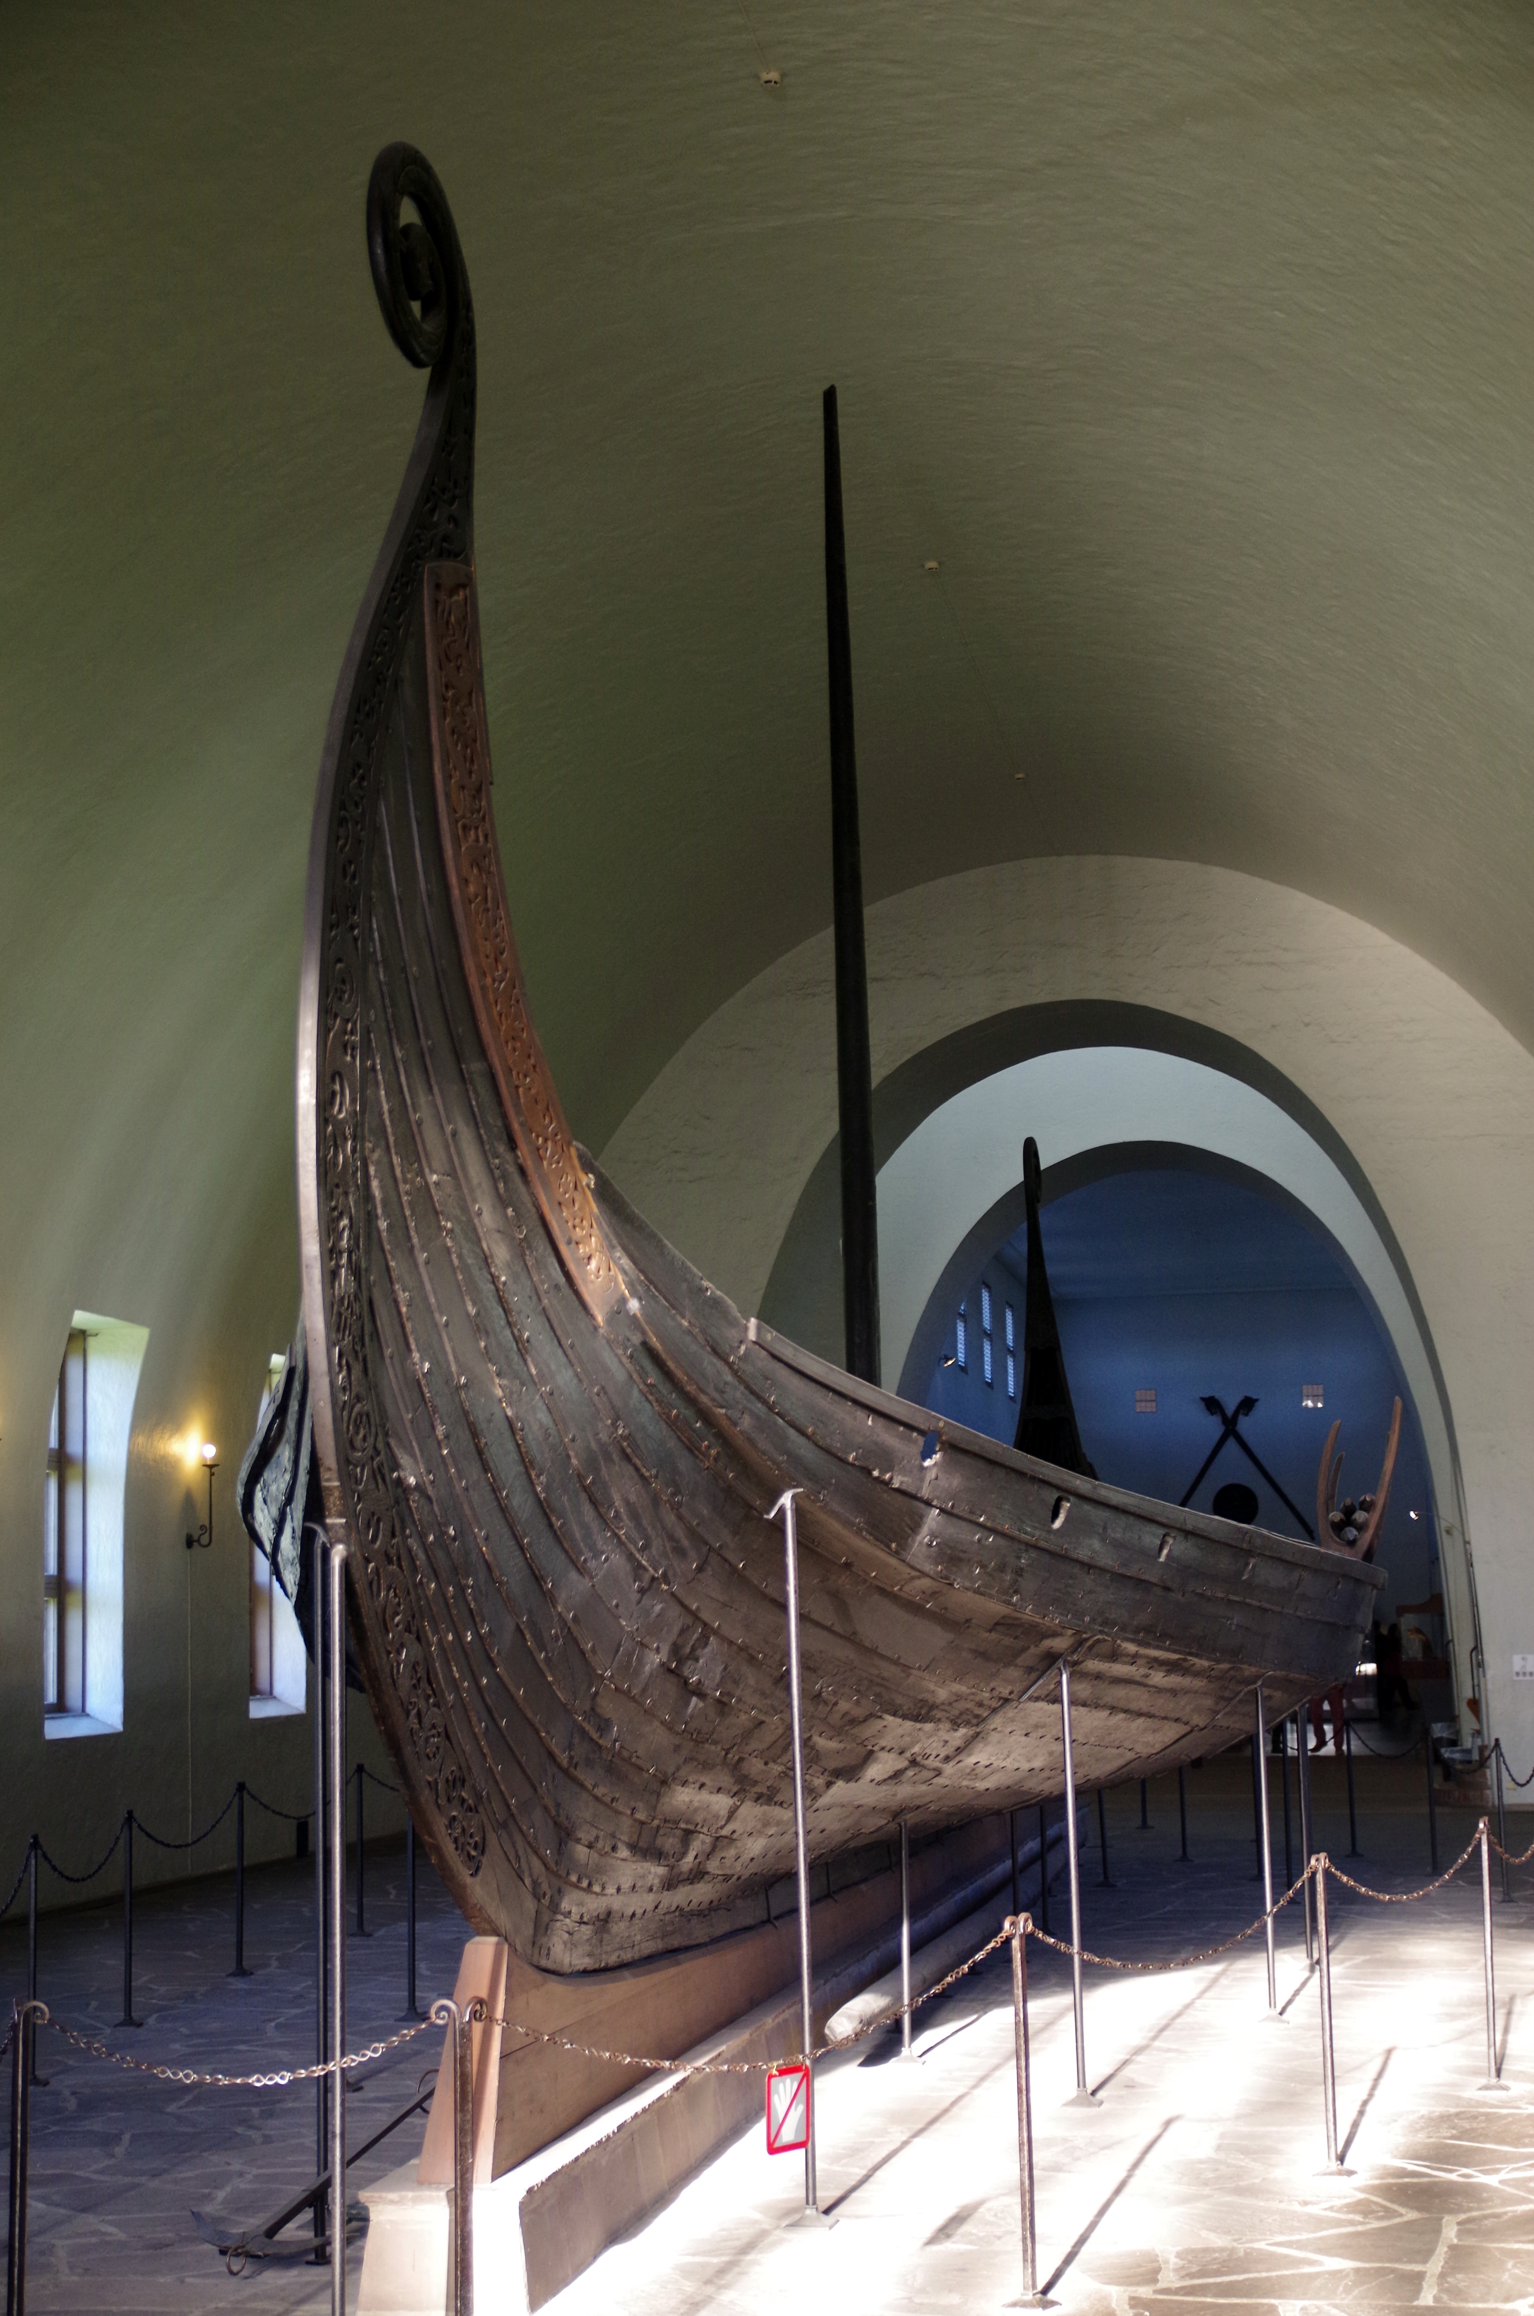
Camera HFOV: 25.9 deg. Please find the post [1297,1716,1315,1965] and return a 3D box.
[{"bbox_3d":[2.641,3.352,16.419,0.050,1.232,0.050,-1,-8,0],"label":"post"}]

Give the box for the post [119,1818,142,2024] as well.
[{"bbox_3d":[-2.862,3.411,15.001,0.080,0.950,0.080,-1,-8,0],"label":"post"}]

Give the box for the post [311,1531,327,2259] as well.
[{"bbox_3d":[-1.251,2.044,9.316,0.045,1.991,0.045,-1,-8,0],"label":"post"}]

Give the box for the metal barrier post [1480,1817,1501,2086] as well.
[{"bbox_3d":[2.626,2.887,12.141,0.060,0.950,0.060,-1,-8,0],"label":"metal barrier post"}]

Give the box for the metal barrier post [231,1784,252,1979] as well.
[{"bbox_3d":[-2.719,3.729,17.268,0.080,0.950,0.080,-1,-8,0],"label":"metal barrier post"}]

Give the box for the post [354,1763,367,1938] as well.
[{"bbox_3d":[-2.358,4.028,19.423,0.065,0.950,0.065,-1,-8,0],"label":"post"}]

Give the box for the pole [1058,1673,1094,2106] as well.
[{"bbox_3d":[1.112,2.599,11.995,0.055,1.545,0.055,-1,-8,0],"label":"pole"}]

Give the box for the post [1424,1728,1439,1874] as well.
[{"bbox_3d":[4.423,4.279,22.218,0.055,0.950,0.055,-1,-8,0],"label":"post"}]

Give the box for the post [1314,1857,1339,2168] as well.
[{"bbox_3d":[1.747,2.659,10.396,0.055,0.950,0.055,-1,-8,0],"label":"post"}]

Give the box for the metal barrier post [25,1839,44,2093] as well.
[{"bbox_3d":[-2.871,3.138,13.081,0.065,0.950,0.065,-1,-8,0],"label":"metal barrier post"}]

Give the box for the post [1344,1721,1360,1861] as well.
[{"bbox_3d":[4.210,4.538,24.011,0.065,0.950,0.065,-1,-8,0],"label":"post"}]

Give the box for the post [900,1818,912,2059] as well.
[{"bbox_3d":[0.547,3.094,13.200,0.045,0.927,0.045,-1,-8,0],"label":"post"}]

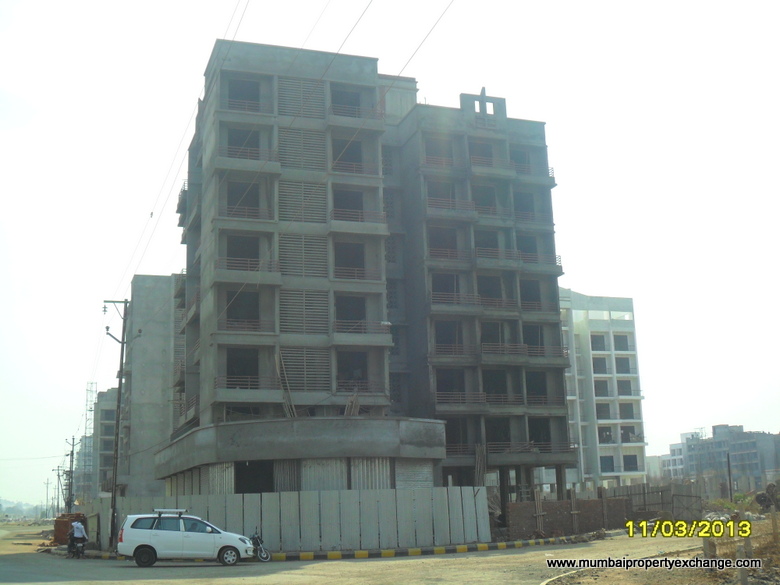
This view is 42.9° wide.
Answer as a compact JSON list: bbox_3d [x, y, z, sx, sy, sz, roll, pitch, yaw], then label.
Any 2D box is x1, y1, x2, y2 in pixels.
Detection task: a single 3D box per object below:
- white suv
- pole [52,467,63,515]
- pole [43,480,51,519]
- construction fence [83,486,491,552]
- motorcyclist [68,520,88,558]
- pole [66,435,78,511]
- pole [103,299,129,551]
[{"bbox_3d":[-6.973,8.414,34.236,4.550,1.900,1.780,1,-13,-6],"label":"white suv"},{"bbox_3d":[-46.564,29.070,139.308,1.600,9.200,0.350,2,-13,-18],"label":"pole"},{"bbox_3d":[-60.288,37.239,174.461,1.400,9.200,0.350,3,-13,-19],"label":"pole"},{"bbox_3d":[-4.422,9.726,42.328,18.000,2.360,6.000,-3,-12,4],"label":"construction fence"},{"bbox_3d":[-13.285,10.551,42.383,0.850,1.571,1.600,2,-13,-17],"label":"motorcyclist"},{"bbox_3d":[-34.849,20.975,108.232,1.450,10.206,0.350,4,-13,-19],"label":"pole"},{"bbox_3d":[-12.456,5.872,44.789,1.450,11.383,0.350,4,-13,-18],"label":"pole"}]

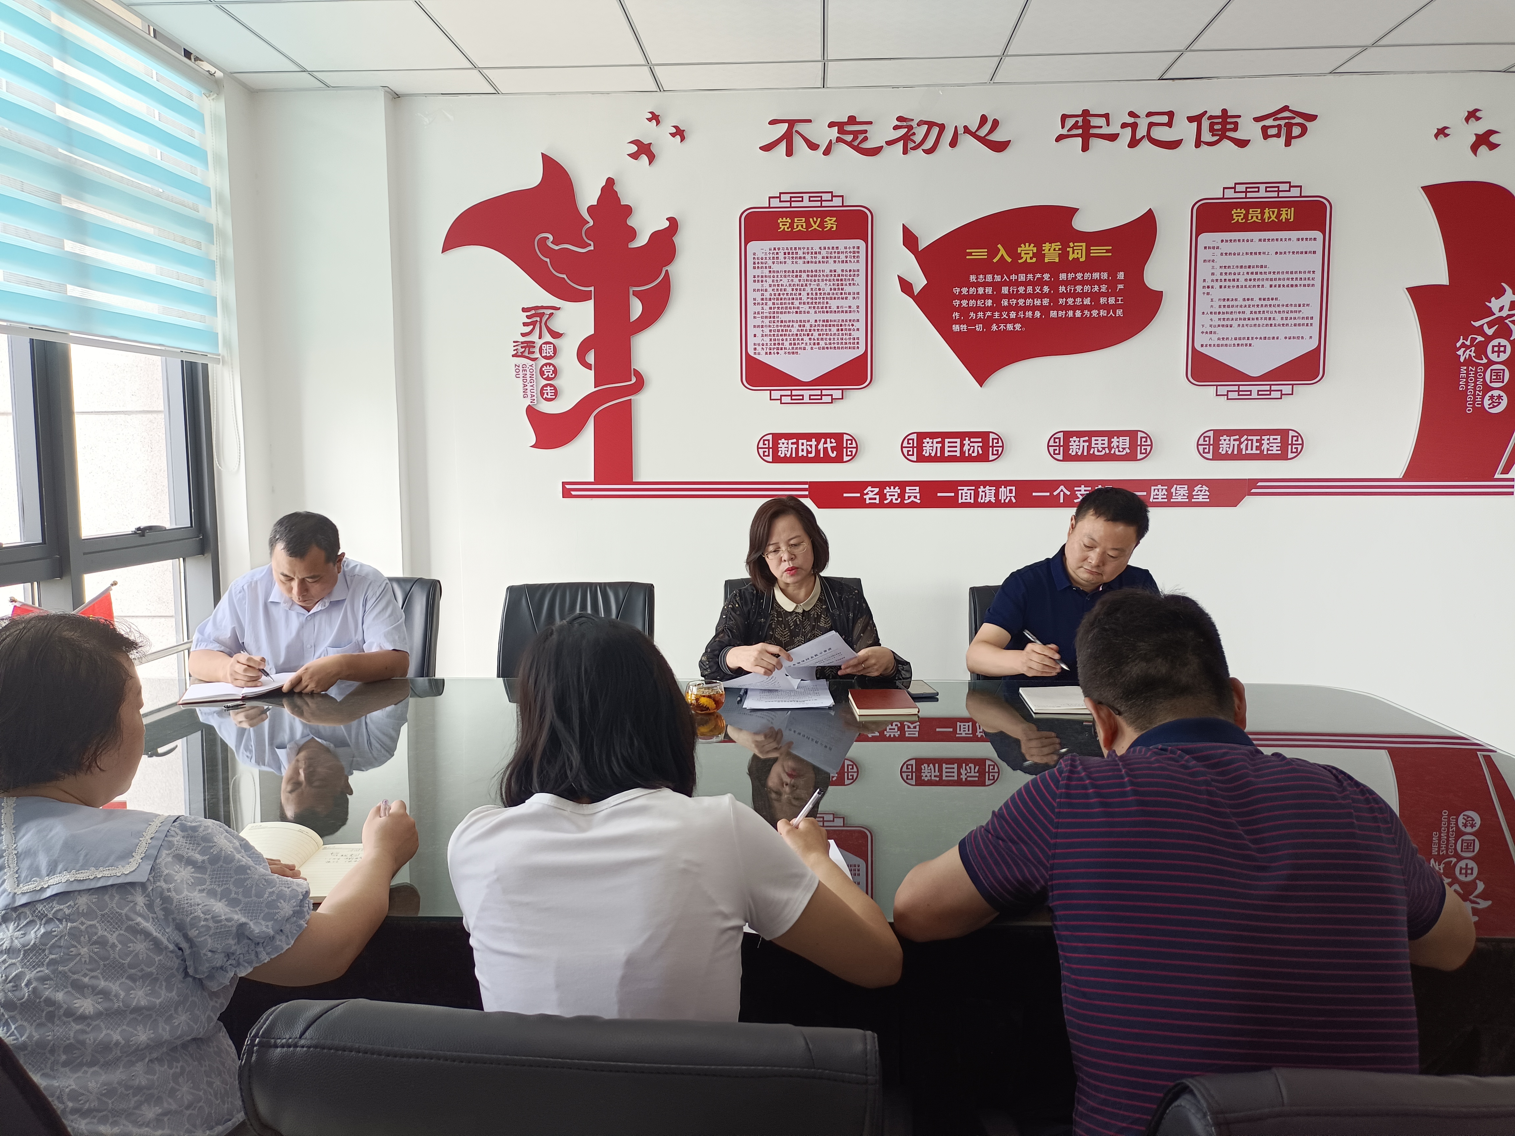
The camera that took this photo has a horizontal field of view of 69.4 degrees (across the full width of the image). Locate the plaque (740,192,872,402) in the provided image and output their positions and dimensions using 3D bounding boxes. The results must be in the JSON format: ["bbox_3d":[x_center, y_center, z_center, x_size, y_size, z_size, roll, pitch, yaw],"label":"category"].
[{"bbox_3d":[0.182,-0.996,4.053,0.485,0.774,0.030,0,6,3],"label":"plaque"}]

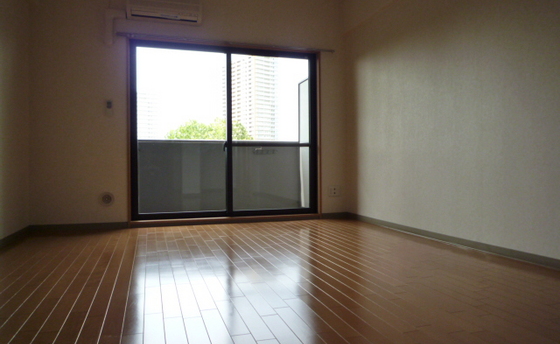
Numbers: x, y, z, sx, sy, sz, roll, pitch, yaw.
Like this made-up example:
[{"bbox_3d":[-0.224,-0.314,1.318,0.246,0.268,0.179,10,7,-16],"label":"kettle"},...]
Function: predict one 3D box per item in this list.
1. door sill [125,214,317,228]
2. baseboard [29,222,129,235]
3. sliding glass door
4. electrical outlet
[{"bbox_3d":[-0.524,0.525,4.433,2.111,0.076,0.080,-1,1,-18],"label":"door sill"},{"bbox_3d":[-1.942,0.541,3.945,0.880,0.077,0.015,-1,1,-18],"label":"baseboard"},{"bbox_3d":[-0.542,-0.433,4.440,2.046,1.848,0.080,-1,1,-18],"label":"sliding glass door"},{"bbox_3d":[0.652,0.227,4.783,0.134,0.126,0.012,-1,1,-18],"label":"electrical outlet"}]

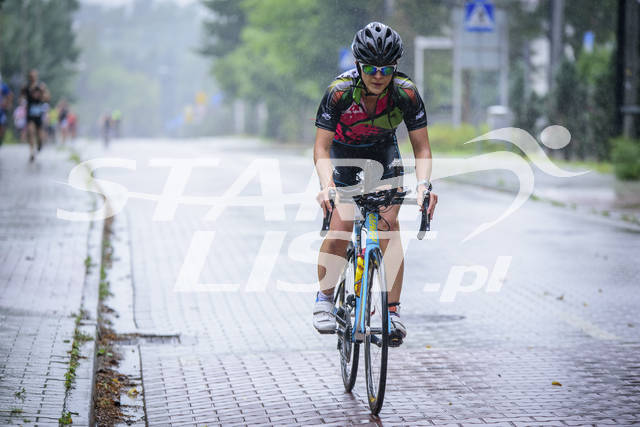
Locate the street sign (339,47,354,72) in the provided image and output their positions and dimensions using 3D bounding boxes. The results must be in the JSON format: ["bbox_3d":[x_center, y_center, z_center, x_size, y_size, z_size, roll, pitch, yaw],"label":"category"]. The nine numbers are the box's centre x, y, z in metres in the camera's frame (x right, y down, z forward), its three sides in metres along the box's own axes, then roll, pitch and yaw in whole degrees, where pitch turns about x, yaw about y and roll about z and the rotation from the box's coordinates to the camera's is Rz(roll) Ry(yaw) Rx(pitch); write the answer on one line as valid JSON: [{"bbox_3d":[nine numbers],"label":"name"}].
[{"bbox_3d":[0.800,-4.125,83.500,0.600,0.600,0.040,0,2,-6],"label":"street sign"}]

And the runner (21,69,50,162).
[{"bbox_3d":[-5.349,-1.842,58.500,0.580,1.740,0.700,0,2,-5],"label":"runner"}]

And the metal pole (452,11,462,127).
[{"bbox_3d":[3.137,-3.058,71.000,0.170,3.200,0.170,0,2,0],"label":"metal pole"}]

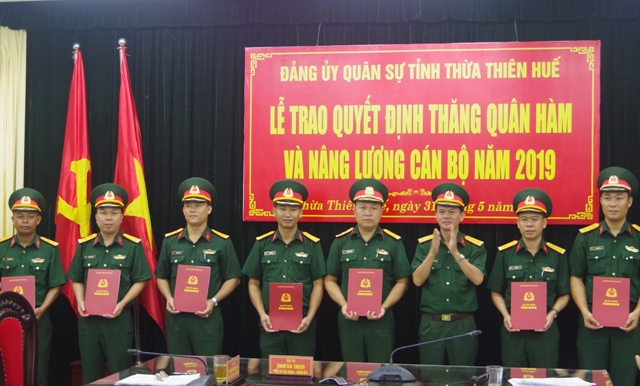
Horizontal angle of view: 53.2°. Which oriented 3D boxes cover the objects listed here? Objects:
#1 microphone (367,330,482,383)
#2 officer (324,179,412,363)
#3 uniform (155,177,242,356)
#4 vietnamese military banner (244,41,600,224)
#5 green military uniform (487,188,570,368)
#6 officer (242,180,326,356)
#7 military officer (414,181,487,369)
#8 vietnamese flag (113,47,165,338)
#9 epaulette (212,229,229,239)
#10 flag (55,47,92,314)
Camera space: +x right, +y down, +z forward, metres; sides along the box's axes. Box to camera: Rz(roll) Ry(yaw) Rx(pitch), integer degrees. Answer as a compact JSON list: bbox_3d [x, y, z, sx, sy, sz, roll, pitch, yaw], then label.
[{"bbox_3d":[0.479,0.750,2.930,0.510,0.240,0.160,0,-1,6],"label":"microphone"},{"bbox_3d":[0.324,0.788,4.270,0.540,1.750,0.340,0,-1,6],"label":"officer"},{"bbox_3d":[-0.807,0.772,4.240,0.560,1.750,0.380,0,-1,3],"label":"uniform"},{"bbox_3d":[0.787,-0.474,5.130,2.820,1.430,0.040,0,-1,6],"label":"vietnamese military banner"},{"bbox_3d":[1.342,0.822,4.140,0.520,1.700,0.340,0,-1,6],"label":"green military uniform"},{"bbox_3d":[-0.232,0.785,4.180,0.540,1.740,0.380,0,-1,1],"label":"officer"},{"bbox_3d":[0.821,0.800,4.050,0.490,1.720,0.420,0,-1,13],"label":"military officer"},{"bbox_3d":[-1.342,-0.048,4.750,0.360,2.130,0.250,0,-1,6],"label":"vietnamese flag"},{"bbox_3d":[-0.662,0.276,4.250,0.130,0.022,0.050,24,24,3],"label":"epaulette"},{"bbox_3d":[-1.864,-0.087,4.850,0.270,2.000,0.230,0,-1,6],"label":"flag"}]

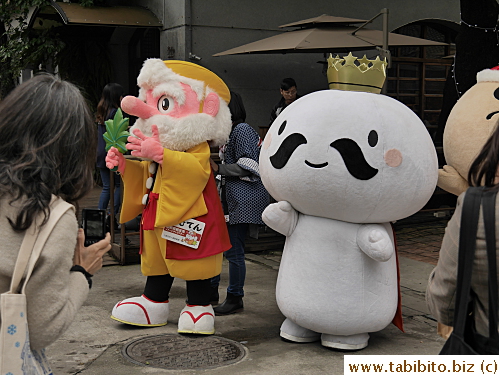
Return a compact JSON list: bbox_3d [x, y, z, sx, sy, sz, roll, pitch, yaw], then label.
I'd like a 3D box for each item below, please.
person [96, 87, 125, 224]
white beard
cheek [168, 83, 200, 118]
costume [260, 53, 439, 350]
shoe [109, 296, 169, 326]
[{"bbox_3d":[-1.459,-0.343,7.797,0.380,1.600,0.450,-3,5,-30],"label":"person"},{"bbox_3d":[-0.442,-0.384,4.684,0.560,0.310,0.600,-3,6,-37],"label":"white beard"},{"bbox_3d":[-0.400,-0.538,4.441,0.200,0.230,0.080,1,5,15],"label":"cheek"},{"bbox_3d":[0.610,0.070,4.399,1.060,1.770,0.980,2,5,28],"label":"costume"},{"bbox_3d":[-0.747,0.823,4.900,0.380,0.185,0.220,3,3,-26],"label":"shoe"}]

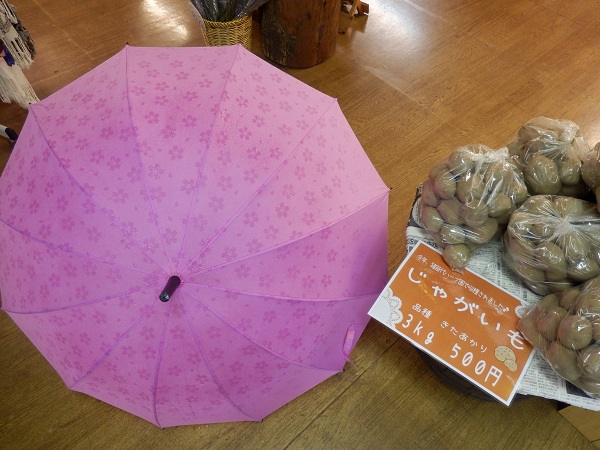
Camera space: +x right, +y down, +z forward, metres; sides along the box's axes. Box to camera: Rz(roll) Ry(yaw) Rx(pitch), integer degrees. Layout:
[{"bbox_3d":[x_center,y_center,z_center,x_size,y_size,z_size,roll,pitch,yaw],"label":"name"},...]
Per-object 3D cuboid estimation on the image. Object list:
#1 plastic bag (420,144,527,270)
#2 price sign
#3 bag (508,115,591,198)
[{"bbox_3d":[0.365,-0.052,0.913,0.210,0.200,0.225,3,57,0],"label":"plastic bag"},{"bbox_3d":[0.323,0.185,0.881,0.297,0.010,0.210,32,64,19],"label":"price sign"},{"bbox_3d":[0.552,-0.132,0.973,0.190,0.200,0.205,3,57,0],"label":"bag"}]

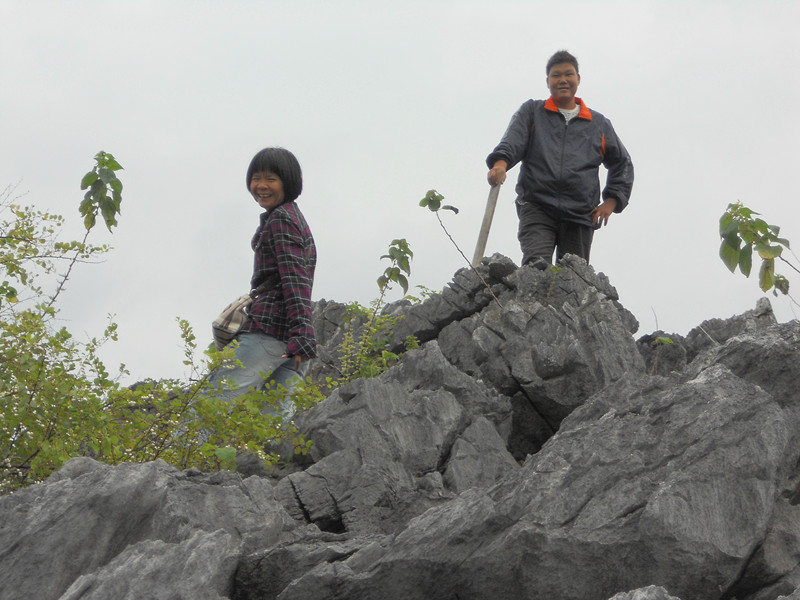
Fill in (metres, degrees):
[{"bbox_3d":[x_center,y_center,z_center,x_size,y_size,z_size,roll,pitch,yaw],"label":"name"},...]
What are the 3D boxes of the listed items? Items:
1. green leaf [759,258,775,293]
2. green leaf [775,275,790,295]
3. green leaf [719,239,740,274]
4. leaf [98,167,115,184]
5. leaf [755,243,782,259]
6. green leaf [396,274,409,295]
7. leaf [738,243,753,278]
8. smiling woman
[{"bbox_3d":[1.103,-0.074,6.400,0.048,0.102,0.030,0,-11,0],"label":"green leaf"},{"bbox_3d":[1.151,-0.047,6.400,0.048,0.060,0.035,0,-11,0],"label":"green leaf"},{"bbox_3d":[0.989,-0.131,6.400,0.060,0.096,0.035,0,-11,0],"label":"green leaf"},{"bbox_3d":[-0.956,-0.404,6.900,0.058,0.058,0.035,0,-11,0],"label":"leaf"},{"bbox_3d":[1.109,-0.149,6.400,0.084,0.048,0.045,0,-11,0],"label":"leaf"},{"bbox_3d":[0.010,-0.060,8.200,0.046,0.077,0.030,0,-11,0],"label":"green leaf"},{"bbox_3d":[1.040,-0.122,6.400,0.042,0.102,0.030,0,-11,0],"label":"leaf"},{"bbox_3d":[-0.556,0.123,7.500,0.550,1.360,0.470,2,-11,-12],"label":"smiling woman"}]

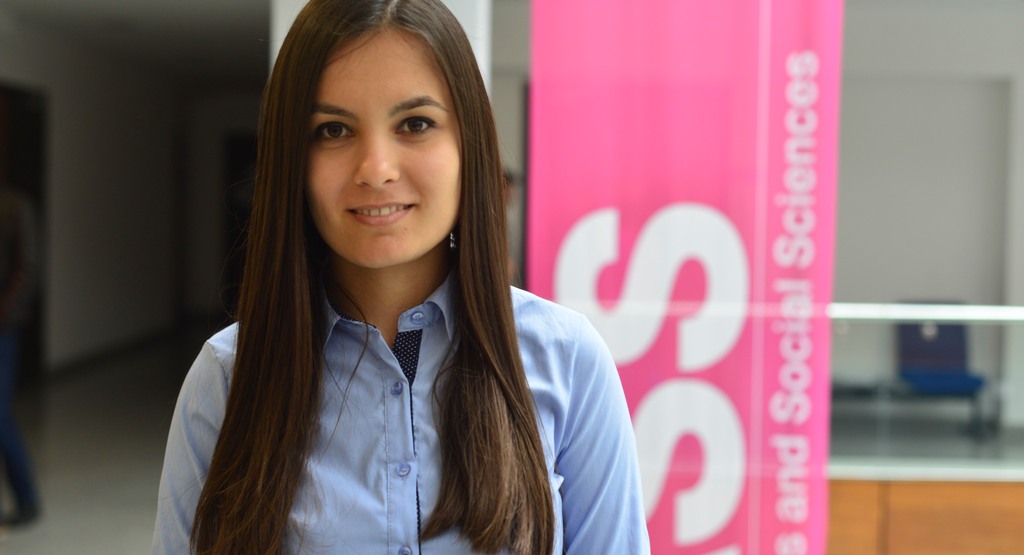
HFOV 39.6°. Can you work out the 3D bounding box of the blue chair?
[{"bbox_3d":[2.820,0.600,9.350,0.480,0.860,0.550,1,2,-4],"label":"blue chair"}]

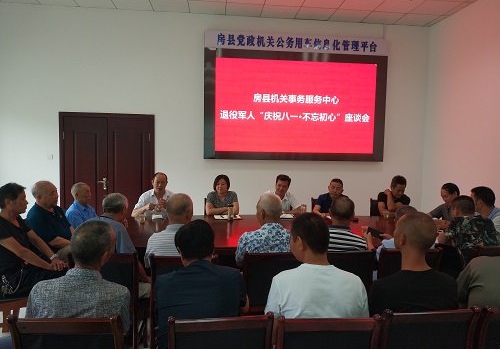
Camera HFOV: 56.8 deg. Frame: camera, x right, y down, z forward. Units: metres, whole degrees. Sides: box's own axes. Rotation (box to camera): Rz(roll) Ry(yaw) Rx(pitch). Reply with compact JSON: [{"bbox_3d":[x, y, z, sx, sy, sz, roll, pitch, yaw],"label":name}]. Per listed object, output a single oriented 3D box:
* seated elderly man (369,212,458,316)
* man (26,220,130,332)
[{"bbox_3d":[0.735,0.863,2.470,0.500,1.310,0.780,1,3,-8],"label":"seated elderly man"},{"bbox_3d":[-0.755,0.846,2.270,0.520,1.290,0.780,2,3,3],"label":"man"}]

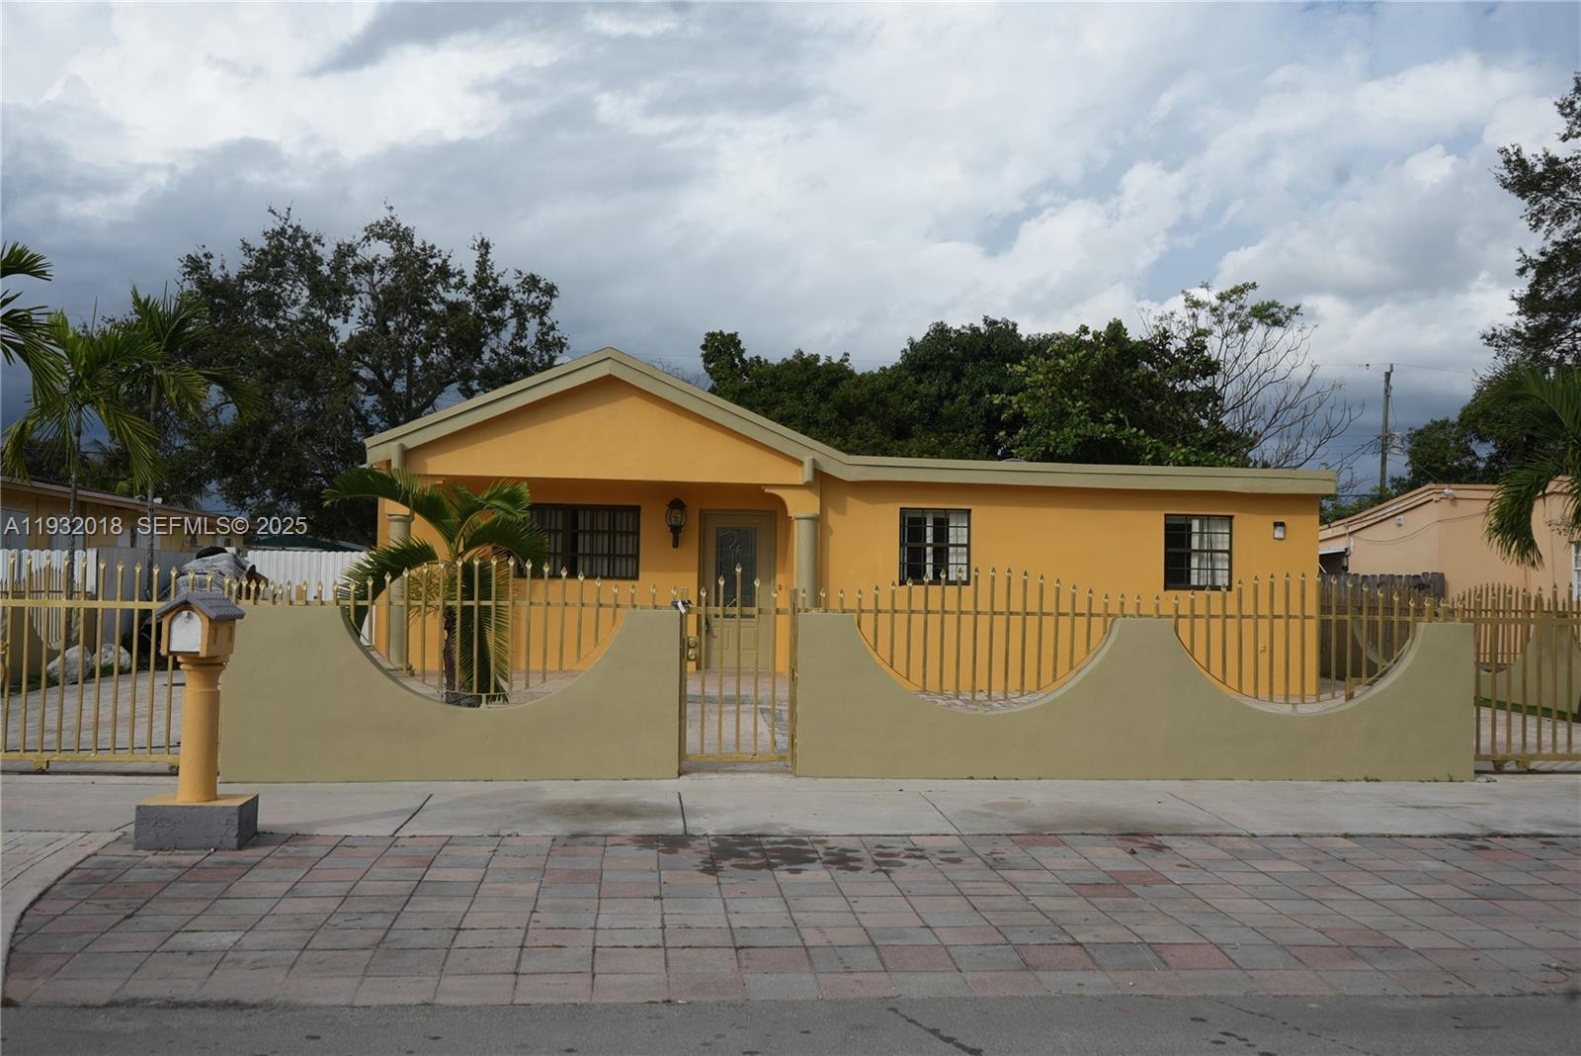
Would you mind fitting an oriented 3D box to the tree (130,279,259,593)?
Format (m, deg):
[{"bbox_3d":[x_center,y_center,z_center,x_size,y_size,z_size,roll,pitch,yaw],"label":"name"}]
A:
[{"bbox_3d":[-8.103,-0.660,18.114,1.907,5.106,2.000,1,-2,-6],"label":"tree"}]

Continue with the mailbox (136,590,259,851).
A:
[{"bbox_3d":[-3.211,1.029,7.445,0.540,1.369,0.600,1,-2,-6],"label":"mailbox"}]

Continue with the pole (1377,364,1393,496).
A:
[{"bbox_3d":[20.757,-1.133,47.845,0.453,9.279,0.400,1,-2,-6],"label":"pole"}]

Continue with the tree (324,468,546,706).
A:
[{"bbox_3d":[-3.678,0.616,13.959,2.217,2.466,2.200,1,-2,-6],"label":"tree"}]

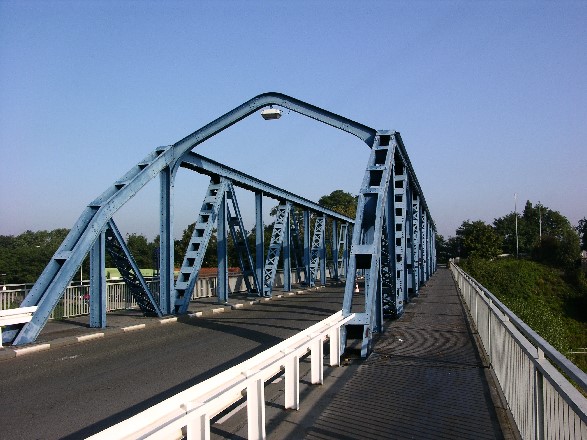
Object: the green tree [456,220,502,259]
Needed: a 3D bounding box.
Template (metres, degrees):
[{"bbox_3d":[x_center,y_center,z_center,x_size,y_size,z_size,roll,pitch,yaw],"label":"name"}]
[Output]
[{"bbox_3d":[23.509,2.528,75.000,5.700,5.100,5.400,-2,-4,17],"label":"green tree"}]

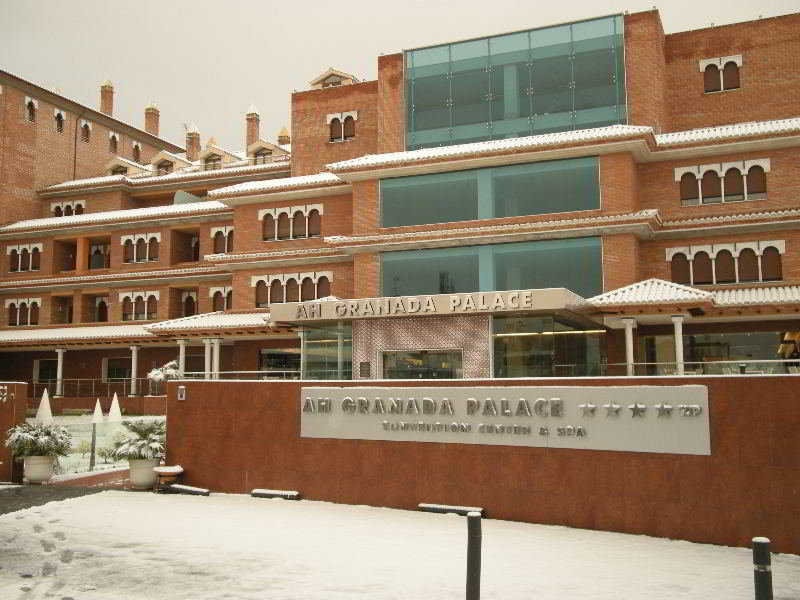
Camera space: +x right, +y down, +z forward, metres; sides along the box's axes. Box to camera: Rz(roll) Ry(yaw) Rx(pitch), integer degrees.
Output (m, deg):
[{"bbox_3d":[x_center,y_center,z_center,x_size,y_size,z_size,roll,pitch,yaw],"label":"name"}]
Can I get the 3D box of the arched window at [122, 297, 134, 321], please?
[{"bbox_3d":[-14.934,0.490,47.223,0.748,1.336,0.180,-3,-8,21],"label":"arched window"}]

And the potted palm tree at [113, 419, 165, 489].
[{"bbox_3d":[-4.852,2.863,15.898,0.930,1.250,0.920,2,-7,-17],"label":"potted palm tree"}]

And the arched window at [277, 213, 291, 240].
[{"bbox_3d":[-5.491,-3.465,40.295,0.730,1.342,0.150,-3,-7,22],"label":"arched window"}]

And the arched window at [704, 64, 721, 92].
[{"bbox_3d":[14.144,-10.027,38.706,0.680,1.306,0.150,-3,-7,22],"label":"arched window"}]

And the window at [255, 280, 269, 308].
[{"bbox_3d":[-6.540,-0.261,40.373,0.730,1.333,0.150,-3,-7,22],"label":"window"}]

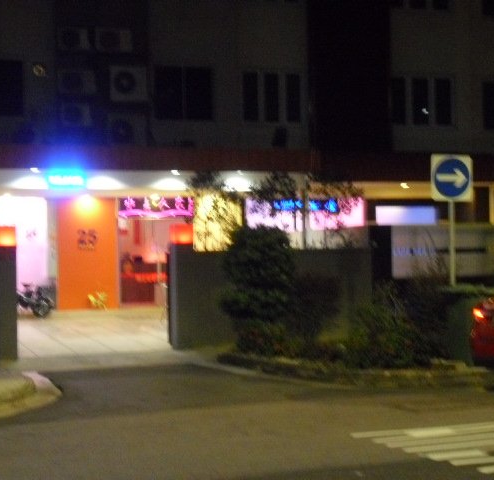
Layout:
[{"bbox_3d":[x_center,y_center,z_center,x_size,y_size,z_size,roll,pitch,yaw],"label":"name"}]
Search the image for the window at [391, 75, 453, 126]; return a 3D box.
[{"bbox_3d":[4.933,-3.906,33.772,1.931,1.407,0.130,-1,0,-19],"label":"window"}]

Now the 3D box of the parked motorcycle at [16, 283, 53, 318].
[{"bbox_3d":[-5.500,1.410,28.900,1.700,0.960,0.650,-1,0,12],"label":"parked motorcycle"}]

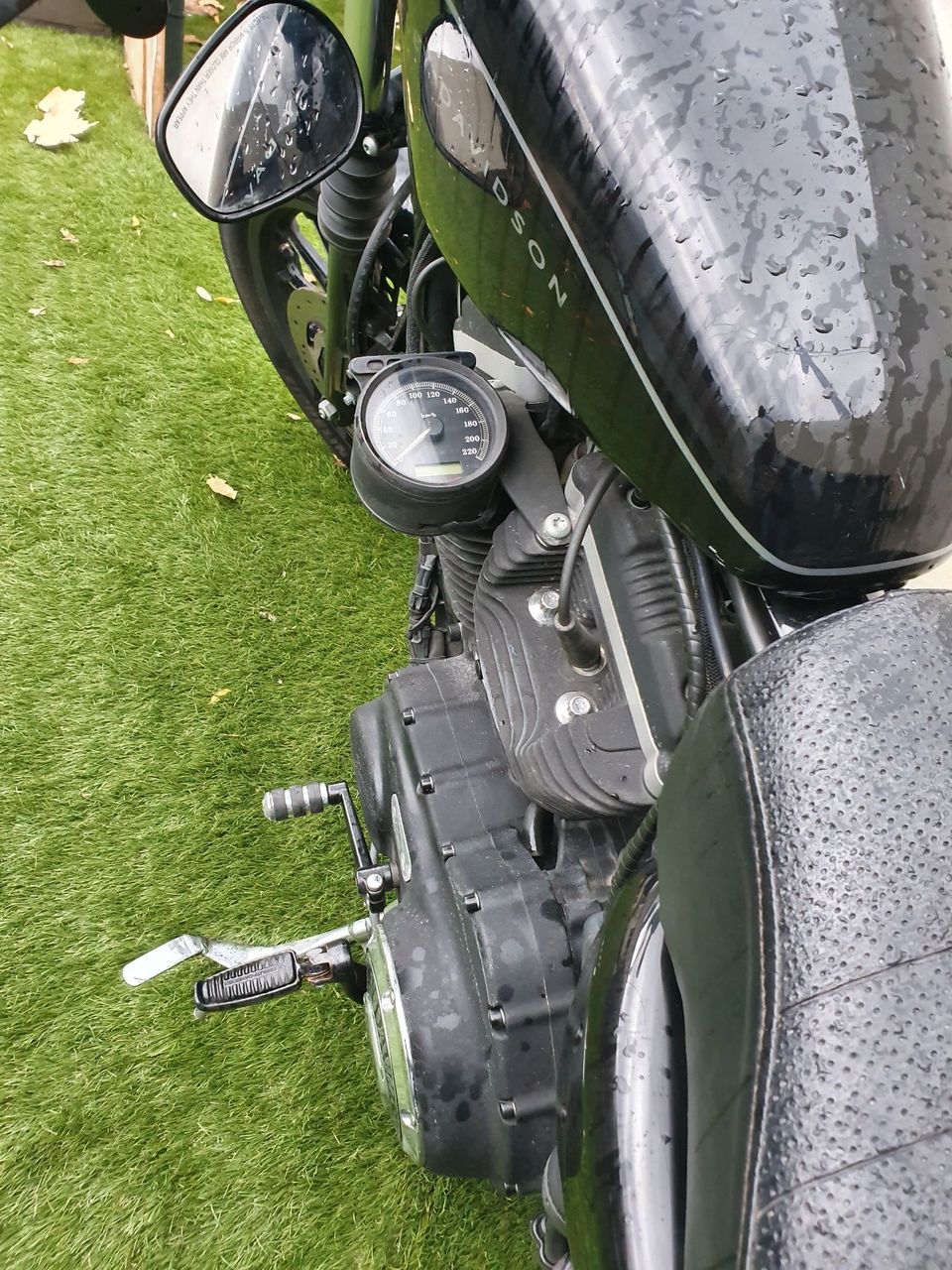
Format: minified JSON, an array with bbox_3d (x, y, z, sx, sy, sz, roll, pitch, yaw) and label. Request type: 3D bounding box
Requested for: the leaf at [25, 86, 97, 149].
[{"bbox_3d":[-1.033,-1.280,2.358,0.185,0.070,0.215,-2,47,-22],"label":"leaf"}]

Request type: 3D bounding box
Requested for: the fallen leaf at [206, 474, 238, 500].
[{"bbox_3d":[-0.414,-0.240,1.548,0.074,0.014,0.033,41,47,22],"label":"fallen leaf"}]

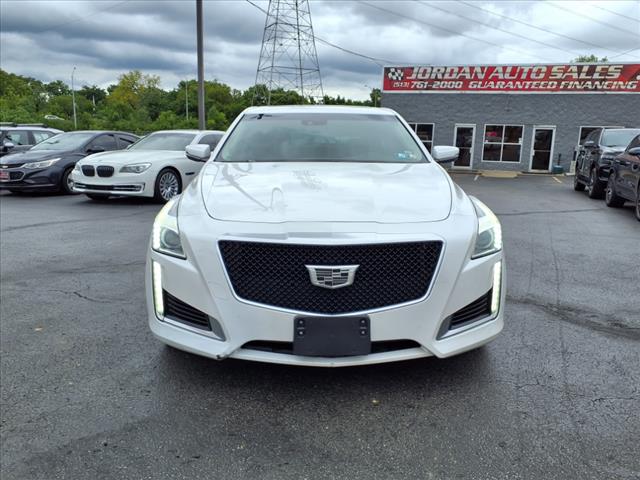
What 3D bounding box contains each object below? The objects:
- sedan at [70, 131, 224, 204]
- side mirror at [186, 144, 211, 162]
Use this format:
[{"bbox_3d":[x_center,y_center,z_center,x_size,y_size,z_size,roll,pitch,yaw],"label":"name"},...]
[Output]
[{"bbox_3d":[-3.019,-1.752,11.192,1.950,1.475,5.120,5,12,22],"label":"sedan"},{"bbox_3d":[-0.902,-0.652,3.740,0.210,0.145,0.140,0,11,-1],"label":"side mirror"}]

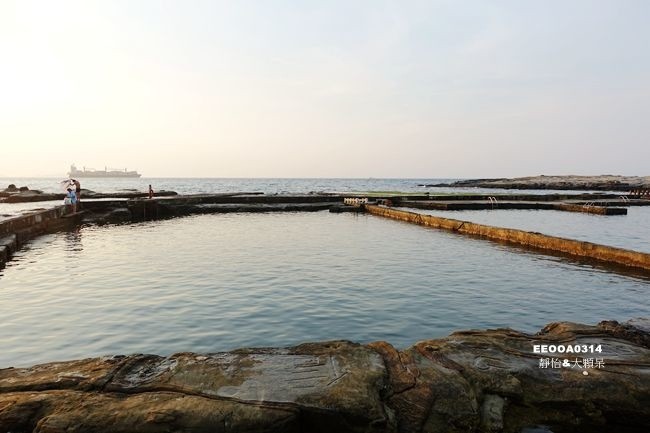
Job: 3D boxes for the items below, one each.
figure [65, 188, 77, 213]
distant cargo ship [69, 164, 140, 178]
[{"bbox_3d":[-15.550,-0.967,26.500,0.550,1.500,0.500,-2,5,-20],"label":"figure"},{"bbox_3d":[-569.118,-116.773,1127.644,165.000,35.490,26.000,-2,5,-19],"label":"distant cargo ship"}]

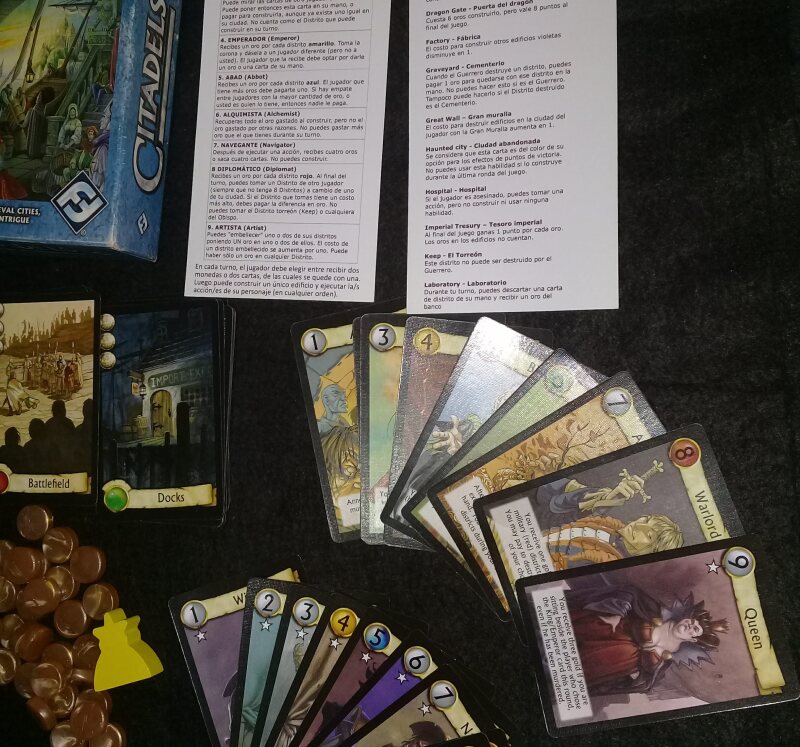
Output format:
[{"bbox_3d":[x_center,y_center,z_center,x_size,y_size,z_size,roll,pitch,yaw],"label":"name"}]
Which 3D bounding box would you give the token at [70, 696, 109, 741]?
[{"bbox_3d":[-0.120,0.134,0.371,0.014,0.006,0.014,0,80,2],"label":"token"}]

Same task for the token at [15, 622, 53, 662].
[{"bbox_3d":[-0.145,0.107,0.379,0.014,0.006,0.014,0,100,10],"label":"token"}]

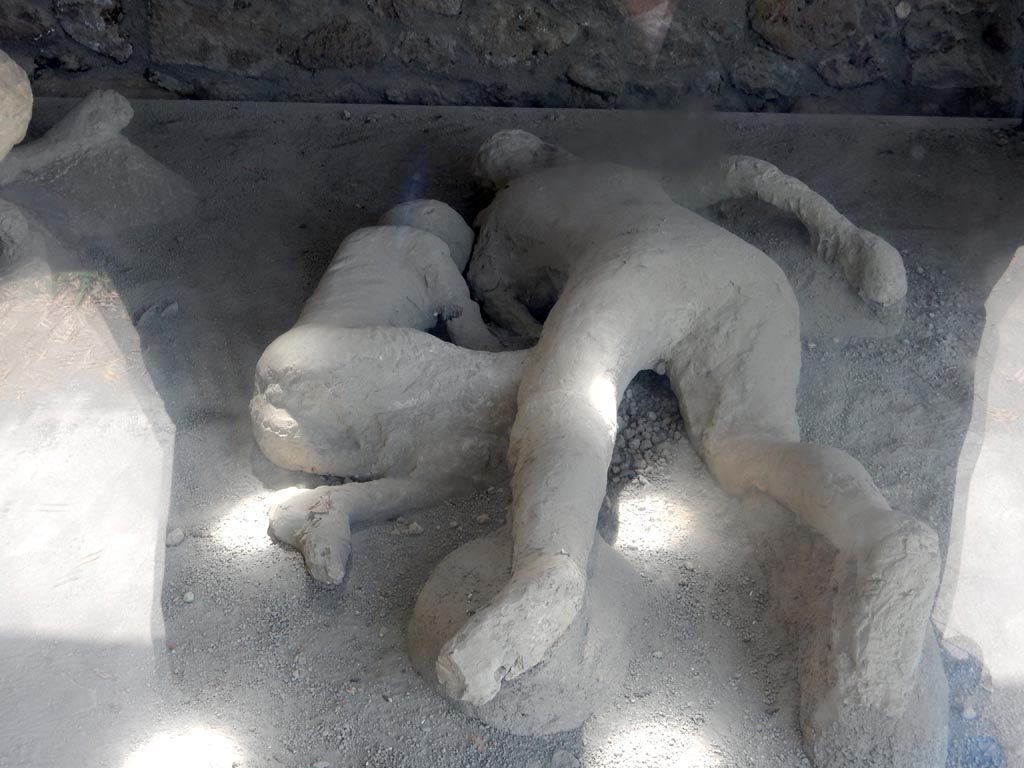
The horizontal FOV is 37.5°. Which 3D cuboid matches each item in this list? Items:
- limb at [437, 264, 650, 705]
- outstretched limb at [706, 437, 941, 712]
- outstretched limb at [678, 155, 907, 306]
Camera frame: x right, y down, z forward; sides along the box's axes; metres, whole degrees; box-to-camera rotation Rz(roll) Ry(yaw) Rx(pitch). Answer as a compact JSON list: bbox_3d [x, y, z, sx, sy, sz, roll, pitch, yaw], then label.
[{"bbox_3d":[0.087,0.093,2.205,0.197,0.245,0.885,8,33,12],"label":"limb"},{"bbox_3d":[0.434,0.207,2.094,0.170,0.210,0.570,-10,33,-15],"label":"outstretched limb"},{"bbox_3d":[0.551,-0.309,2.905,0.449,0.215,0.201,13,34,20],"label":"outstretched limb"}]

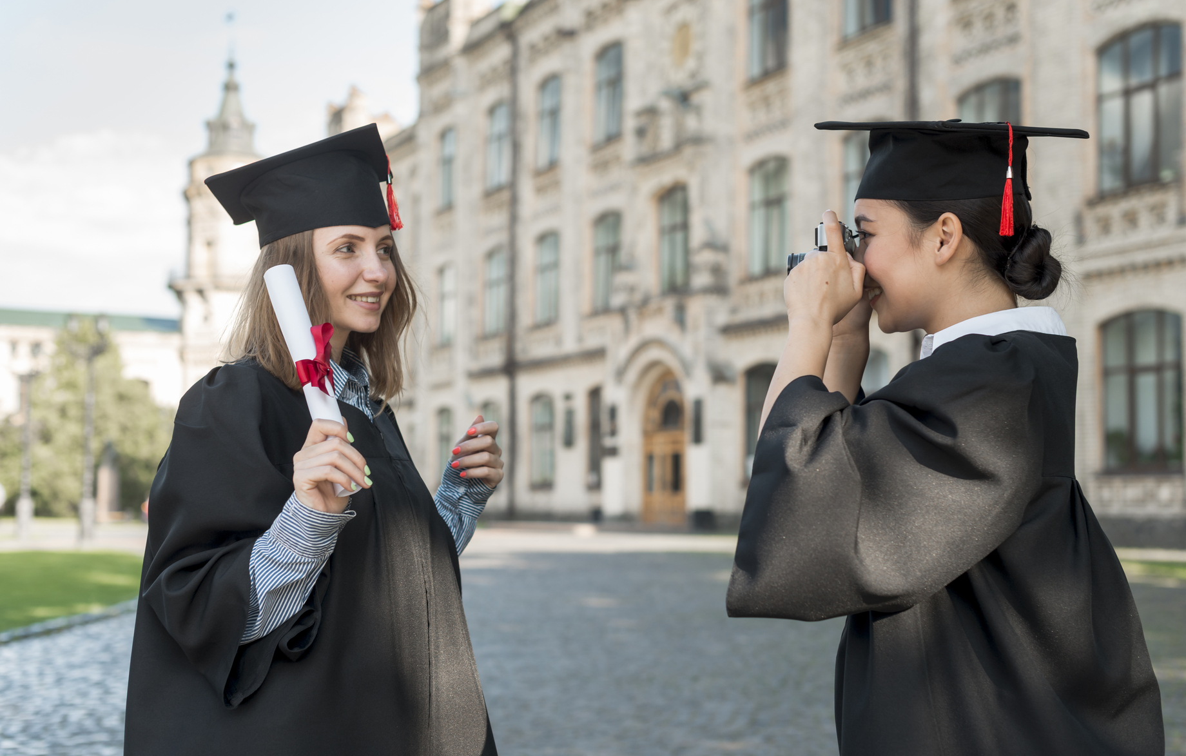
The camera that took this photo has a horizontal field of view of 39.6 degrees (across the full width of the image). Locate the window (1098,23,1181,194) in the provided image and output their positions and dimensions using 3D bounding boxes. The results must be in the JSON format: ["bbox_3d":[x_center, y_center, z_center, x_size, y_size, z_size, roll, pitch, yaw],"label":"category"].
[{"bbox_3d":[9.872,-4.927,29.683,0.300,2.931,2.106,3,-5,-27],"label":"window"}]

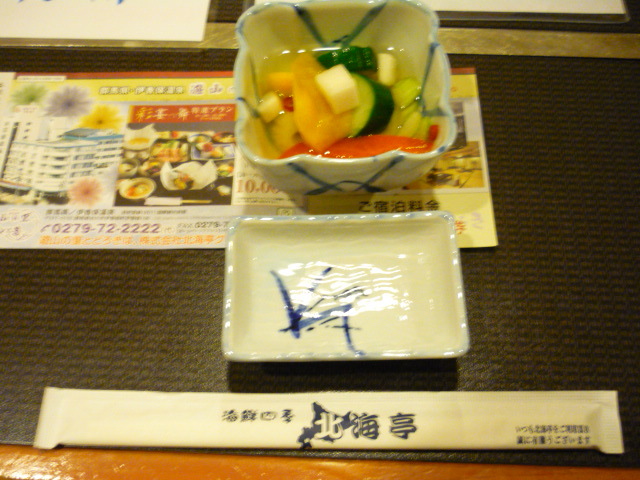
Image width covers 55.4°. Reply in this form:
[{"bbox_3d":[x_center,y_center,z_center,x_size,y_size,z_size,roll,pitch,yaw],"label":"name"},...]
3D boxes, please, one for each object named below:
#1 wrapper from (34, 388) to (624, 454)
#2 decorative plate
[{"bbox_3d":[0.004,0.076,0.260,0.247,0.008,0.025,0,67,0],"label":"wrapper"},{"bbox_3d":[0.011,0.023,0.275,0.101,0.023,0.066,-1,67,0],"label":"decorative plate"}]

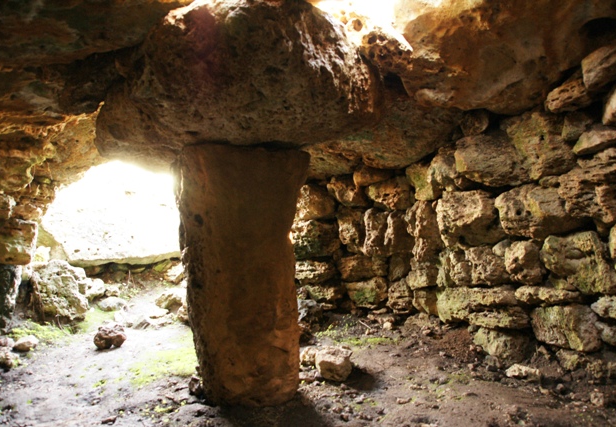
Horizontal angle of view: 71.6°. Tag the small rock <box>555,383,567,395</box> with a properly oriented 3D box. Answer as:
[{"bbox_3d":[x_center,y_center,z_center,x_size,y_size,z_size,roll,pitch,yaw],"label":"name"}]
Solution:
[{"bbox_3d":[1.474,1.021,2.490,0.068,0.058,0.065,0,2,0],"label":"small rock"}]

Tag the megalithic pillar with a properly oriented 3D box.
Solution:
[{"bbox_3d":[-0.461,0.407,3.050,0.850,1.700,0.500,0,-1,-14],"label":"megalithic pillar"}]

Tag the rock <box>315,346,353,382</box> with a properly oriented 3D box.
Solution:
[{"bbox_3d":[0.167,0.994,2.800,0.250,0.180,0.200,0,2,9],"label":"rock"}]

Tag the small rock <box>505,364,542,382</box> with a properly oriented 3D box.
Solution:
[{"bbox_3d":[1.616,1.200,3.200,0.260,0.110,0.150,-1,-1,24],"label":"small rock"}]

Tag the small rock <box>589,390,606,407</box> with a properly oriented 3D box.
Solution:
[{"bbox_3d":[1.601,1.023,2.360,0.092,0.075,0.085,0,2,0],"label":"small rock"}]

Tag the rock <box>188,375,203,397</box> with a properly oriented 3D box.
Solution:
[{"bbox_3d":[-0.664,1.016,2.520,0.085,0.120,0.090,0,2,0],"label":"rock"}]

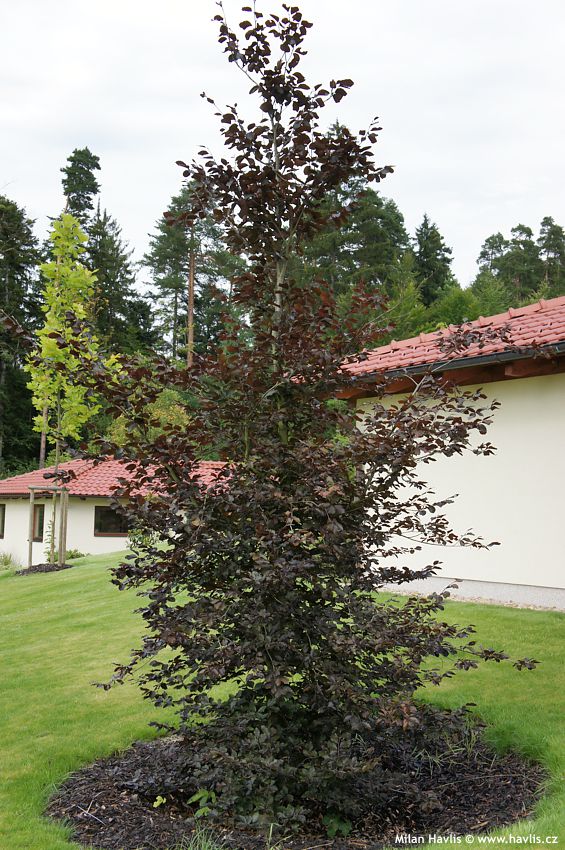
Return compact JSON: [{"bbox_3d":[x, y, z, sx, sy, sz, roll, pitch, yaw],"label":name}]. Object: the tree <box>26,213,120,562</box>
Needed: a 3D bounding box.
[{"bbox_3d":[-4.060,-0.750,21.000,1.780,6.800,1.700,2,-5,-11],"label":"tree"}]

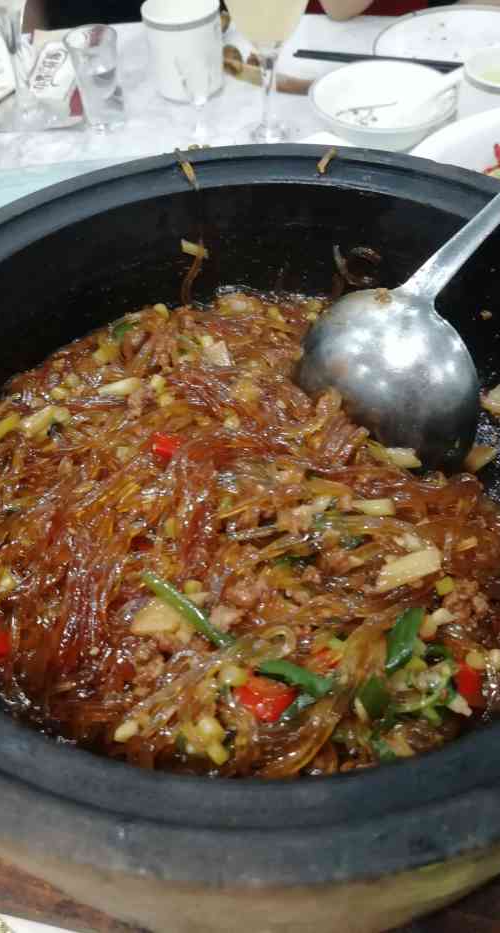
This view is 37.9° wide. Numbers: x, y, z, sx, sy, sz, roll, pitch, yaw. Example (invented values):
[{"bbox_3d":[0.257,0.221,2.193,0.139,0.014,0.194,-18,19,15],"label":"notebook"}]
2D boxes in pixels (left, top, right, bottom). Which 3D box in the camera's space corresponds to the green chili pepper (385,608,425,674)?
[{"bbox_3d":[0.048,0.054,0.226,0.007,0.007,0.023,21,54,19],"label":"green chili pepper"}]

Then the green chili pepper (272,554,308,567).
[{"bbox_3d":[0.014,0.032,0.248,0.014,0.005,0.005,-7,50,-3],"label":"green chili pepper"}]

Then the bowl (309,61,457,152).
[{"bbox_3d":[0.107,-0.284,0.602,0.120,0.047,0.120,-1,50,2],"label":"bowl"}]

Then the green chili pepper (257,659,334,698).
[{"bbox_3d":[0.013,0.064,0.218,0.024,0.008,0.006,18,52,16],"label":"green chili pepper"}]

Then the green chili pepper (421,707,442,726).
[{"bbox_3d":[0.054,0.075,0.217,0.004,0.005,0.006,-21,52,-16],"label":"green chili pepper"}]

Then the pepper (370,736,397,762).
[{"bbox_3d":[0.039,0.084,0.214,0.005,0.006,0.008,-31,55,-23],"label":"pepper"}]

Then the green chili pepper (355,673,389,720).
[{"bbox_3d":[0.037,0.070,0.218,0.009,0.008,0.014,13,51,13],"label":"green chili pepper"}]

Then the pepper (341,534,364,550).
[{"bbox_3d":[0.035,0.027,0.249,0.008,0.006,0.005,-5,49,-3],"label":"pepper"}]

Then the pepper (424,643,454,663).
[{"bbox_3d":[0.059,0.058,0.225,0.009,0.007,0.006,0,49,1],"label":"pepper"}]

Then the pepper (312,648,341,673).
[{"bbox_3d":[0.024,0.059,0.222,0.010,0.007,0.007,-14,51,-9],"label":"pepper"}]

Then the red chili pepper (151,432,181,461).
[{"bbox_3d":[-0.032,-0.007,0.280,0.013,0.007,0.010,9,51,10],"label":"red chili pepper"}]

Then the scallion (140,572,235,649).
[{"bbox_3d":[-0.020,0.046,0.230,0.040,0.006,0.005,33,57,26],"label":"scallion"}]

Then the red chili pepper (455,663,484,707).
[{"bbox_3d":[0.066,0.067,0.220,0.008,0.008,0.014,-3,50,1],"label":"red chili pepper"}]

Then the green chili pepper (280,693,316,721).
[{"bbox_3d":[0.015,0.073,0.219,0.013,0.006,0.004,-28,54,-21],"label":"green chili pepper"}]

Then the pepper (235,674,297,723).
[{"bbox_3d":[0.005,0.069,0.216,0.018,0.009,0.014,4,51,6],"label":"pepper"}]

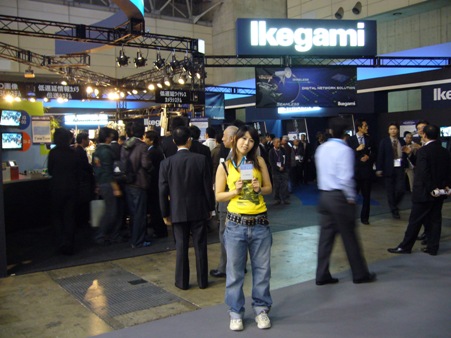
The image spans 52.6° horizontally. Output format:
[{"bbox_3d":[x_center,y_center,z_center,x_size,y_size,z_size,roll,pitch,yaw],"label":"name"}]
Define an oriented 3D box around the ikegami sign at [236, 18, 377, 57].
[{"bbox_3d":[2.127,-3.432,11.900,3.620,0.930,0.350,-1,3,-7],"label":"ikegami sign"}]

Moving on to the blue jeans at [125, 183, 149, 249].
[{"bbox_3d":[-1.246,0.648,6.420,0.320,0.870,0.270,2,4,41],"label":"blue jeans"}]

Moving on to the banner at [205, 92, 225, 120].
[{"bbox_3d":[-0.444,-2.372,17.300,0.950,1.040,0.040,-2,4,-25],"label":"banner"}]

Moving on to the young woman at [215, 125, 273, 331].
[{"bbox_3d":[0.138,0.454,3.600,0.450,1.560,0.340,-1,3,-3],"label":"young woman"}]

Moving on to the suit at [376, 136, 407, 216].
[{"bbox_3d":[3.059,0.147,8.400,0.520,1.440,0.340,-1,3,-6],"label":"suit"}]

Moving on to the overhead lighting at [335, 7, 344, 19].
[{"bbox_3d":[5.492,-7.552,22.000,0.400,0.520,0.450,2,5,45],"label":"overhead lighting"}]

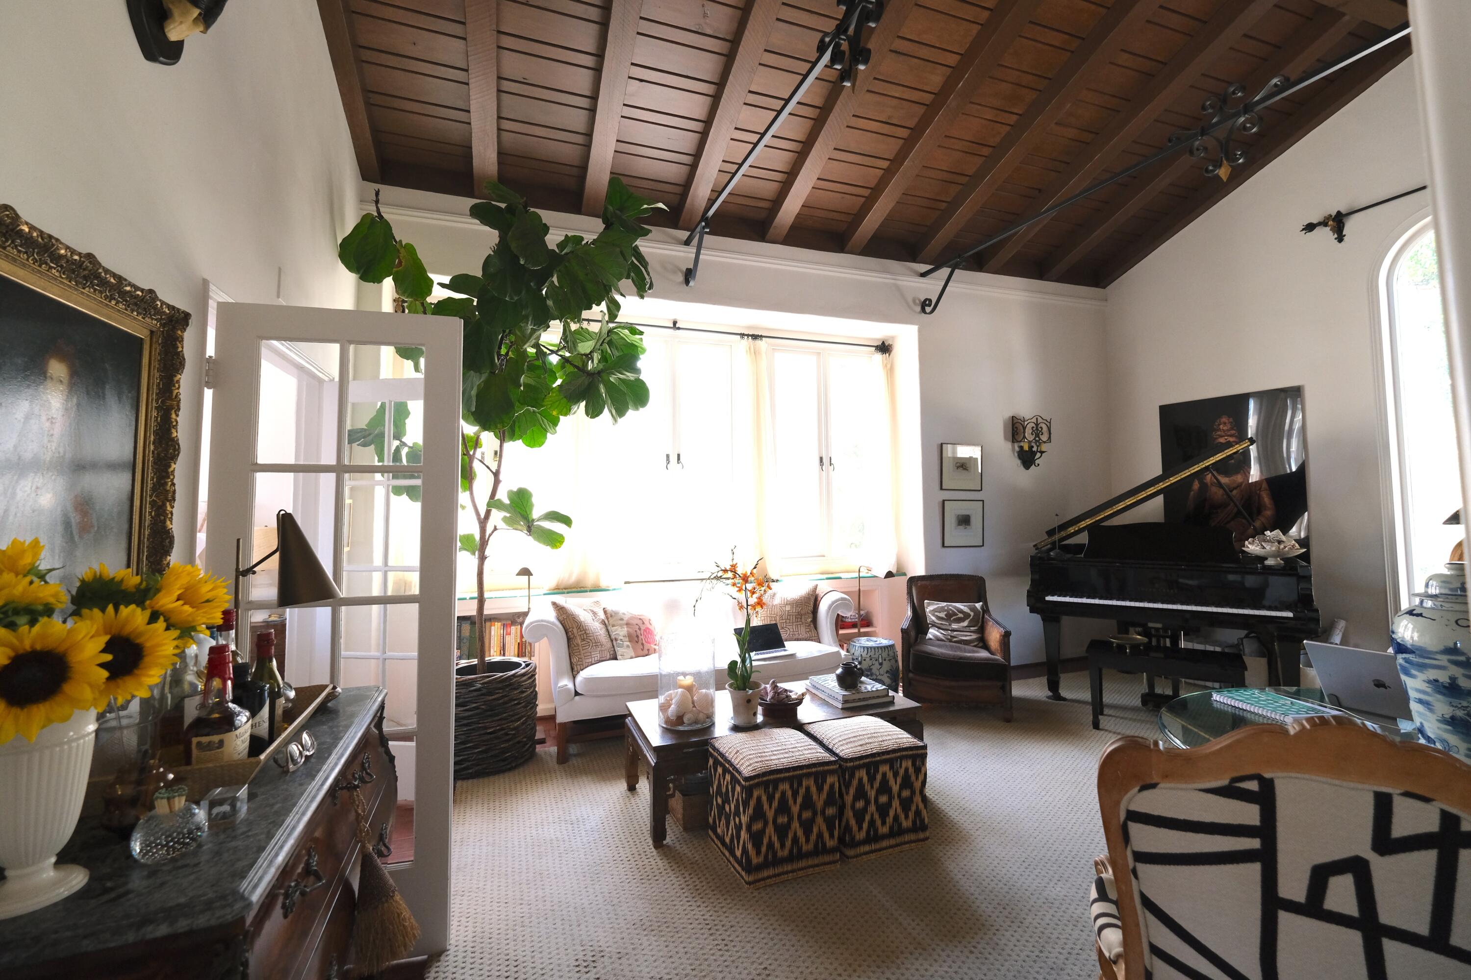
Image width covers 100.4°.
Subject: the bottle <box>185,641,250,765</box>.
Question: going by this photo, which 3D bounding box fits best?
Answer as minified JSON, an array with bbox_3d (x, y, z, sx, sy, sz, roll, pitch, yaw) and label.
[{"bbox_3d":[-1.022,0.439,1.217,0.092,0.254,0.092,0,-3,-19],"label":"bottle"}]

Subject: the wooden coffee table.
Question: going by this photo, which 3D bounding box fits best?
[{"bbox_3d":[0.182,1.240,2.977,1.334,0.383,0.635,1,-4,-22],"label":"wooden coffee table"}]

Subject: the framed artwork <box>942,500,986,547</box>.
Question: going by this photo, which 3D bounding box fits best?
[{"bbox_3d":[1.835,0.276,4.937,0.399,0.381,0.024,1,-3,-19],"label":"framed artwork"}]

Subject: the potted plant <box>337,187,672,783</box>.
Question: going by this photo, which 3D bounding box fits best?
[{"bbox_3d":[-1.199,-0.056,3.361,1.600,3.070,1.300,0,-3,-19],"label":"potted plant"}]

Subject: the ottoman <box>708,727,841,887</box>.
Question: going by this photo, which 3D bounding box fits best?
[{"bbox_3d":[0.143,1.216,2.428,0.389,0.411,0.397,1,-3,-23],"label":"ottoman"}]

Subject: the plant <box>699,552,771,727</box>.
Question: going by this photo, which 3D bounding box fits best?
[{"bbox_3d":[-0.005,0.657,2.767,0.332,0.765,0.280,-1,-3,0],"label":"plant"}]

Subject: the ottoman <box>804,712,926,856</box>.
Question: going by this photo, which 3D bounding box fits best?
[{"bbox_3d":[0.525,1.216,2.548,0.369,0.376,0.357,1,-4,-22],"label":"ottoman"}]

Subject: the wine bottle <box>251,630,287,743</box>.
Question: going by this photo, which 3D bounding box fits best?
[{"bbox_3d":[-1.020,0.440,1.337,0.066,0.263,0.066,0,-3,-19],"label":"wine bottle"}]

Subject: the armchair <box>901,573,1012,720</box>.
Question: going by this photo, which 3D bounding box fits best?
[{"bbox_3d":[1.480,1.074,4.331,0.650,0.850,0.743,-1,-3,7],"label":"armchair"}]

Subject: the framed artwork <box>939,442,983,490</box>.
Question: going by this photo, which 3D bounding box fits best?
[{"bbox_3d":[1.832,-0.181,4.963,0.399,0.378,0.024,1,-3,-19],"label":"framed artwork"}]

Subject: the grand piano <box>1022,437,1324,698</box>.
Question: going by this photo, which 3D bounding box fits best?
[{"bbox_3d":[3.088,0.598,4.390,1.480,1.760,1.740,-3,-4,39],"label":"grand piano"}]

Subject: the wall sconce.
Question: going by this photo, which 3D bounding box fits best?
[{"bbox_3d":[2.473,-0.387,5.132,0.342,0.435,0.137,1,-3,-19],"label":"wall sconce"}]

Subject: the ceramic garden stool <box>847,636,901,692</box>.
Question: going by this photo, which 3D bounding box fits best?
[{"bbox_3d":[0.941,1.269,4.160,0.352,0.449,0.352,1,-4,-23],"label":"ceramic garden stool"}]

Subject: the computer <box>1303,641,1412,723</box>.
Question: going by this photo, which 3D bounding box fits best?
[{"bbox_3d":[1.825,0.530,1.682,0.270,0.200,0.283,1,-3,-19],"label":"computer"}]

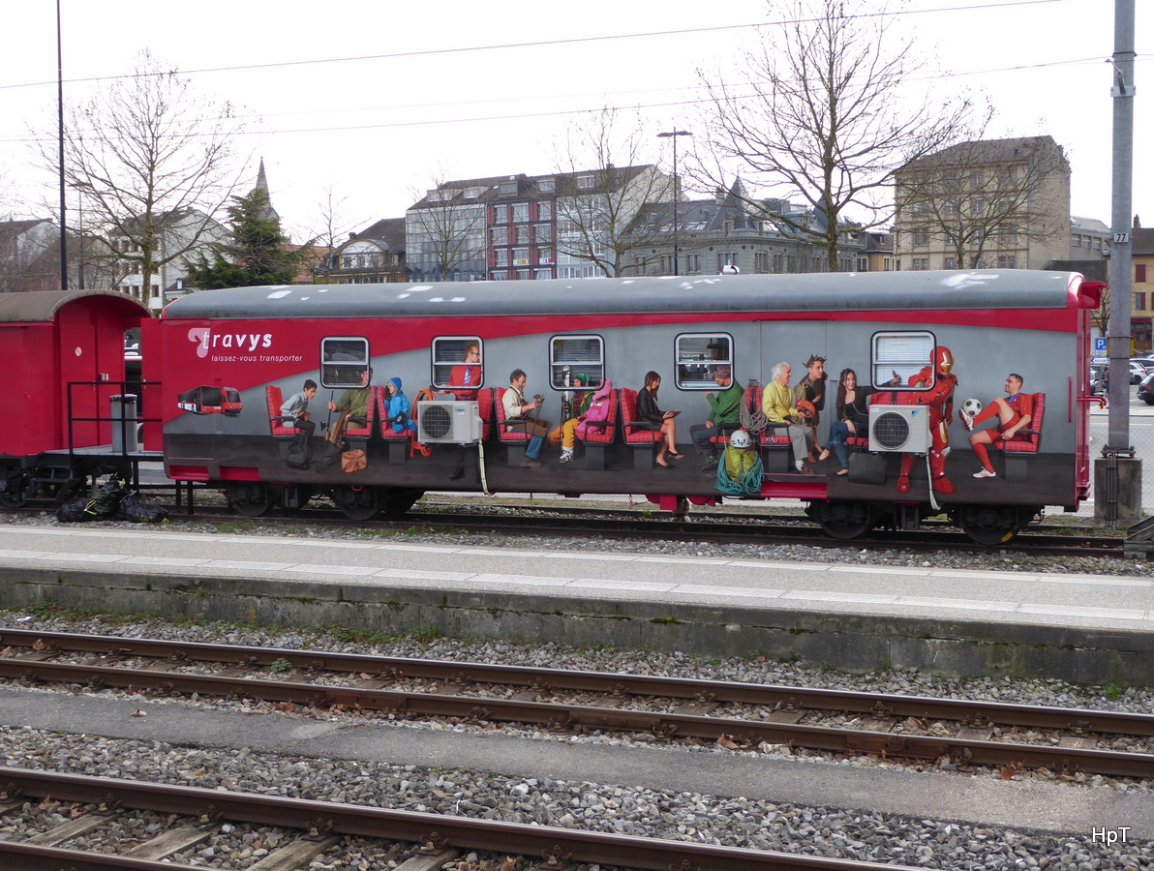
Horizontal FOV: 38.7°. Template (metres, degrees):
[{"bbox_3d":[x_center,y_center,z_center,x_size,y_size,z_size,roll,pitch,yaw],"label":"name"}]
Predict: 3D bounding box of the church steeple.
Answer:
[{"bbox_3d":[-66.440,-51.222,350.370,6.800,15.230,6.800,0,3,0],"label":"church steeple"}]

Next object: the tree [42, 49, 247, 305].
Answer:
[{"bbox_3d":[-17.377,-8.219,66.355,8.200,14.630,8.200,0,3,0],"label":"tree"}]

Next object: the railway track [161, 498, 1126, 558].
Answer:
[{"bbox_3d":[0.326,1.275,22.114,13.300,0.180,1.400,1,3,22],"label":"railway track"}]

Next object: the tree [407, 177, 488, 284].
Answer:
[{"bbox_3d":[-7.967,-9.223,100.323,5.200,13.300,5.200,0,3,0],"label":"tree"}]

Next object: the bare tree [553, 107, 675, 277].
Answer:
[{"bbox_3d":[1.689,-8.309,76.335,6.100,13.780,6.100,0,3,0],"label":"bare tree"}]

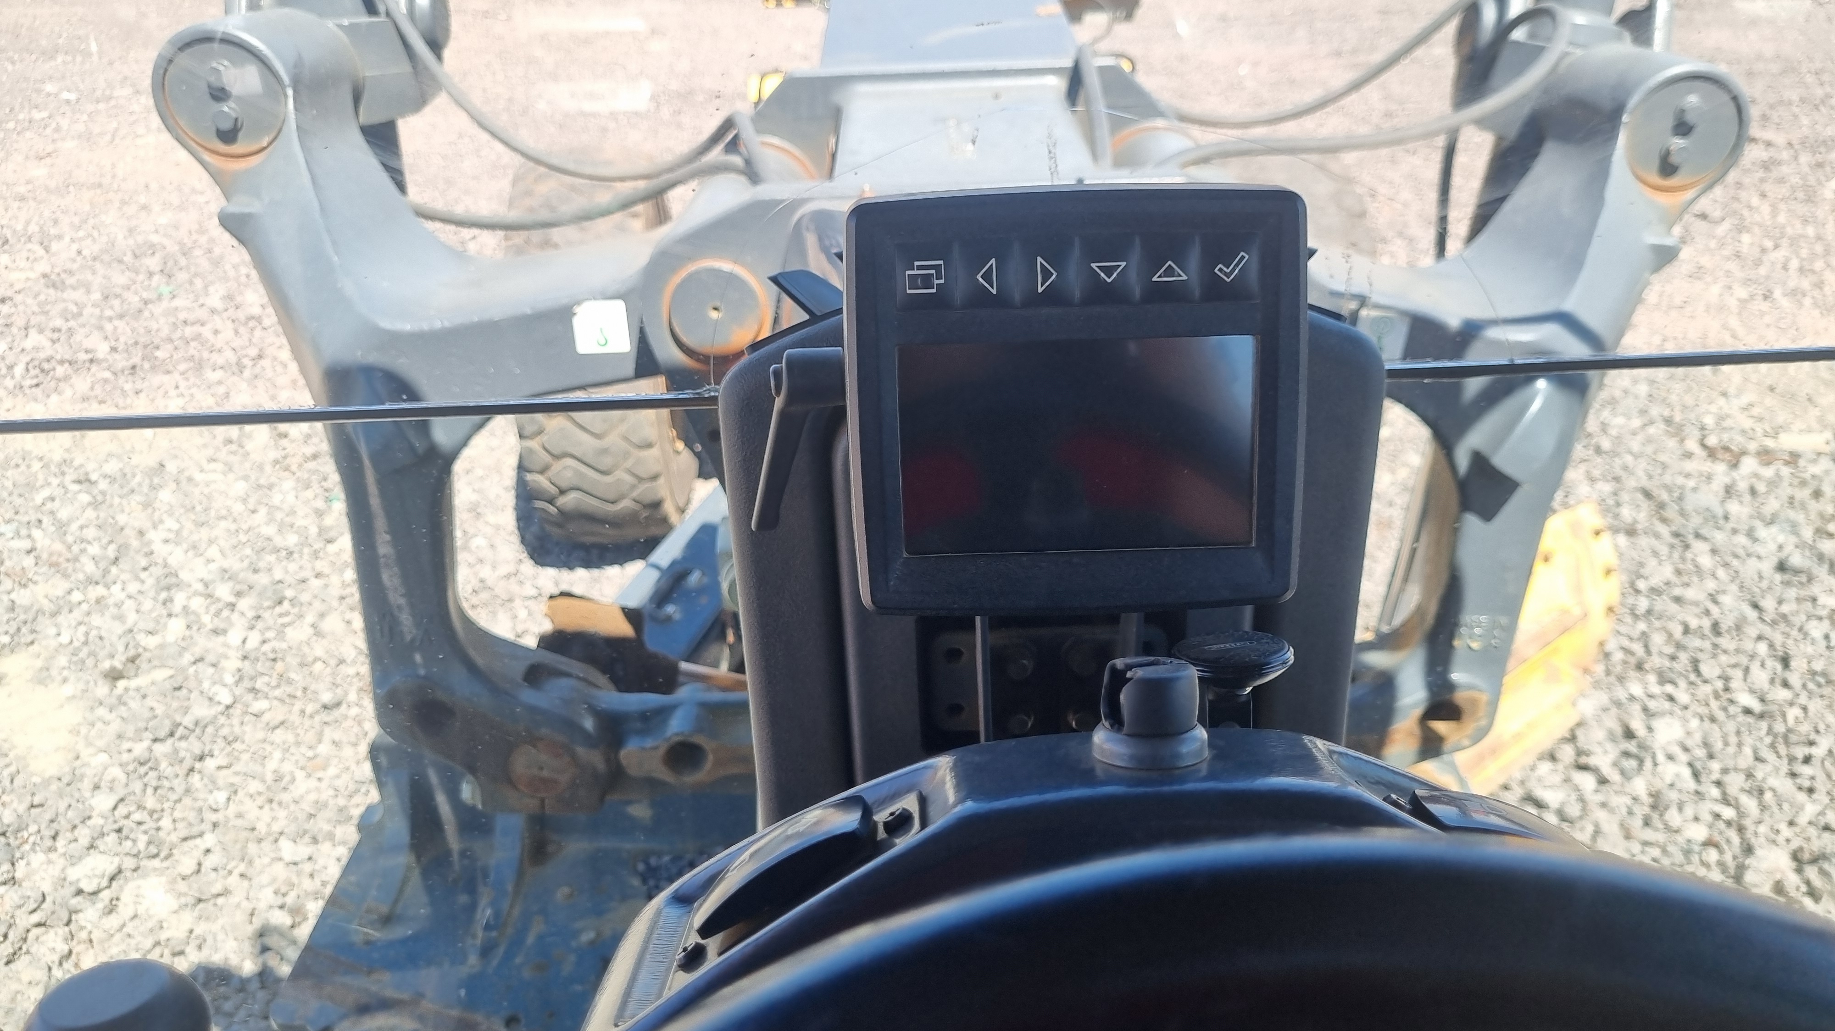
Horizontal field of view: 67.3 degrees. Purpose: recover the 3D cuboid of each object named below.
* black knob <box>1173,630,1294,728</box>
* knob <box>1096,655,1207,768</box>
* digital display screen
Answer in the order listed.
[{"bbox_3d":[0.120,0.064,0.522,0.045,0.028,0.045,0,12,0],"label":"black knob"},{"bbox_3d":[0.086,0.072,0.505,0.042,0.032,0.042,-2,14,0],"label":"knob"},{"bbox_3d":[0.069,-0.029,0.593,0.153,0.092,0.014,-2,12,0],"label":"digital display screen"}]

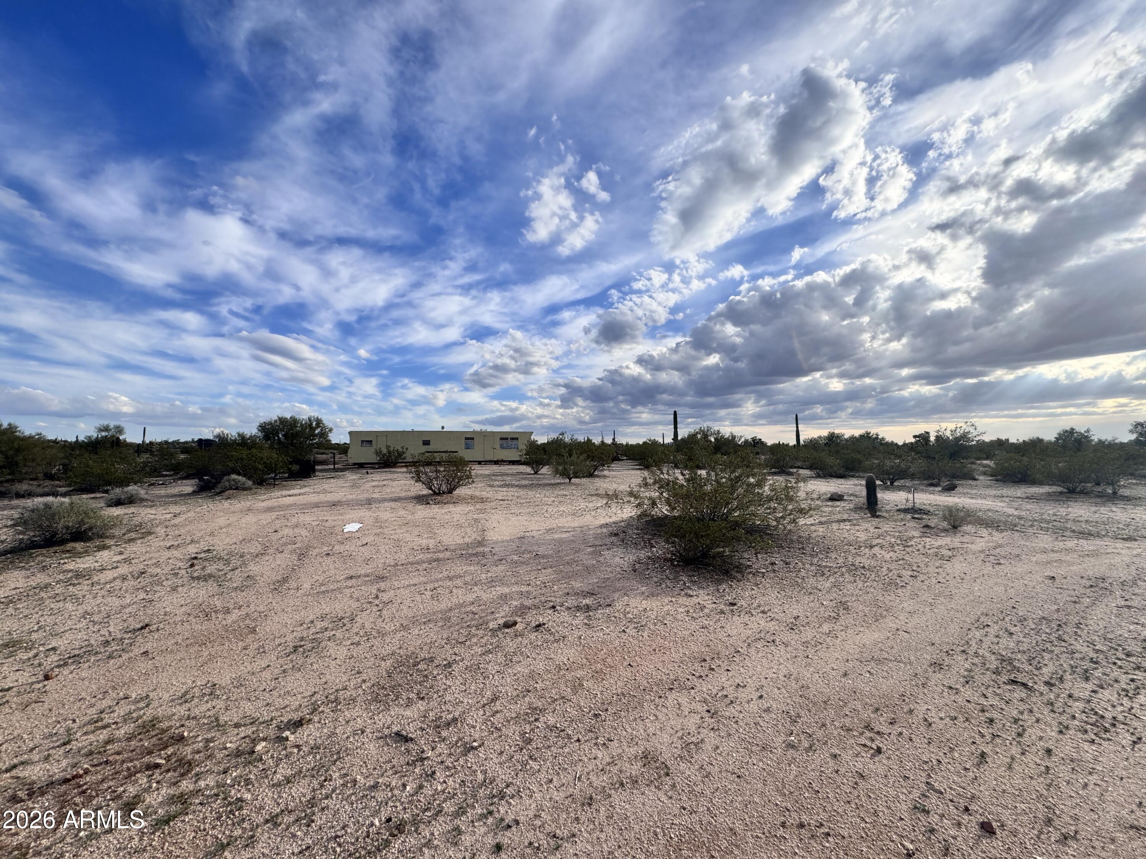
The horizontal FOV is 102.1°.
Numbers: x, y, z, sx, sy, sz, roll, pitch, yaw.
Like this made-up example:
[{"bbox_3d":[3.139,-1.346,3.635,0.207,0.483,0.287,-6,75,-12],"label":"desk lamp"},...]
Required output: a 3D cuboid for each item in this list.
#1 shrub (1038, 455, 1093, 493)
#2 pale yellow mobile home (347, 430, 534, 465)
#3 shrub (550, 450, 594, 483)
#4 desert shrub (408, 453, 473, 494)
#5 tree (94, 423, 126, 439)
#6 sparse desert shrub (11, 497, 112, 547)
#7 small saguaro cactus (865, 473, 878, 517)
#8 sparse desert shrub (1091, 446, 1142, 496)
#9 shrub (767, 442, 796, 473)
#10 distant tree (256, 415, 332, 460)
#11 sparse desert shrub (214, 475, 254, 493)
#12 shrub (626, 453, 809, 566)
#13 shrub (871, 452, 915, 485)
[{"bbox_3d":[16.573,1.480,15.600,1.250,1.243,1.300,1,-2,-43],"label":"shrub"},{"bbox_3d":[-10.428,1.424,37.843,14.060,2.720,2.750,0,-2,-12],"label":"pale yellow mobile home"},{"bbox_3d":[-0.056,1.565,19.500,1.901,1.360,1.846,0,-2,0],"label":"shrub"},{"bbox_3d":[-4.316,1.420,15.200,2.050,1.342,1.900,0,-2,-16],"label":"desert shrub"},{"bbox_3d":[-42.900,1.145,43.000,2.300,3.536,2.300,2,-2,-45],"label":"tree"},{"bbox_3d":[-8.445,1.501,7.650,1.050,0.712,1.120,-1,-2,42],"label":"sparse desert shrub"},{"bbox_3d":[6.700,1.481,10.400,0.244,0.954,0.236,-1,-2,33],"label":"small saguaro cactus"},{"bbox_3d":[17.690,1.323,15.100,1.079,1.567,1.112,2,-2,-40],"label":"sparse desert shrub"},{"bbox_3d":[11.837,1.589,26.300,1.550,1.705,1.500,-1,-2,24],"label":"shrub"},{"bbox_3d":[-16.246,0.823,27.000,3.866,3.315,3.754,1,-2,-31],"label":"distant tree"},{"bbox_3d":[-11.274,1.789,15.400,1.080,0.574,1.000,1,-2,-36],"label":"sparse desert shrub"},{"bbox_3d":[2.108,1.059,6.800,2.450,1.449,2.150,0,-2,17],"label":"shrub"},{"bbox_3d":[12.775,1.562,18.500,1.514,1.302,1.470,-1,-2,35],"label":"shrub"}]

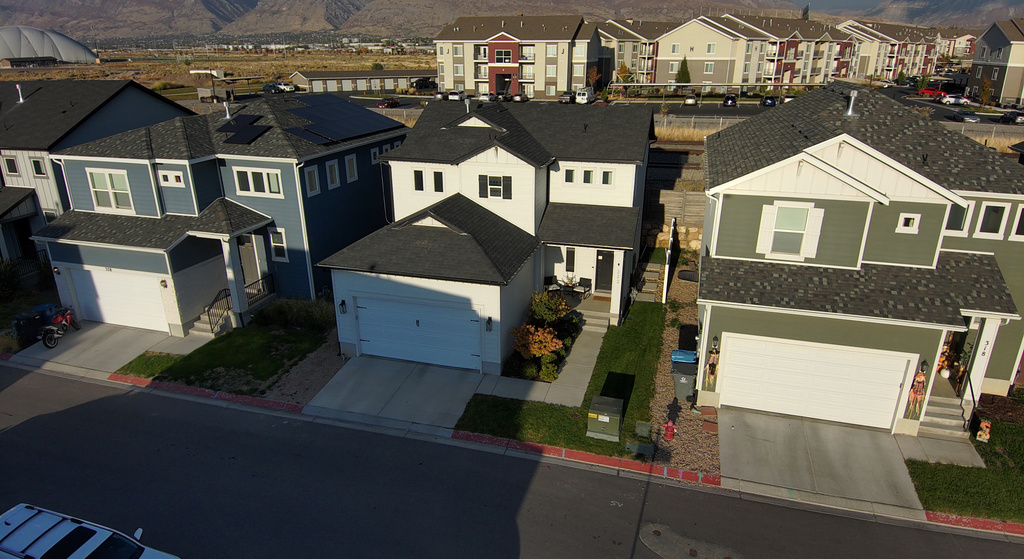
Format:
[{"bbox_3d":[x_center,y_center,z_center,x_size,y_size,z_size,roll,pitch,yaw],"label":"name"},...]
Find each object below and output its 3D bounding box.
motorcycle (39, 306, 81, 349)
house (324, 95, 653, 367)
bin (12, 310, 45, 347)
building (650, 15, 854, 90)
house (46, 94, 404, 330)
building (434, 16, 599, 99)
[{"bbox_3d":[-18.042,1.864,24.882,0.780,1.130,2.050,1,21,3],"label":"motorcycle"},{"bbox_3d":[0.192,-3.144,27.672,10.800,8.500,15.800,6,21,15],"label":"house"},{"bbox_3d":[-18.899,1.912,24.602,0.820,1.120,0.680,6,21,15],"label":"bin"},{"bbox_3d":[49.888,-44.153,121.497,54.000,13.200,20.200,-18,27,-40],"label":"building"},{"bbox_3d":[-12.727,-4.464,30.782,9.900,8.700,16.100,6,21,15],"label":"house"},{"bbox_3d":[1.932,-40.285,112.126,27.800,13.000,20.200,6,21,15],"label":"building"}]

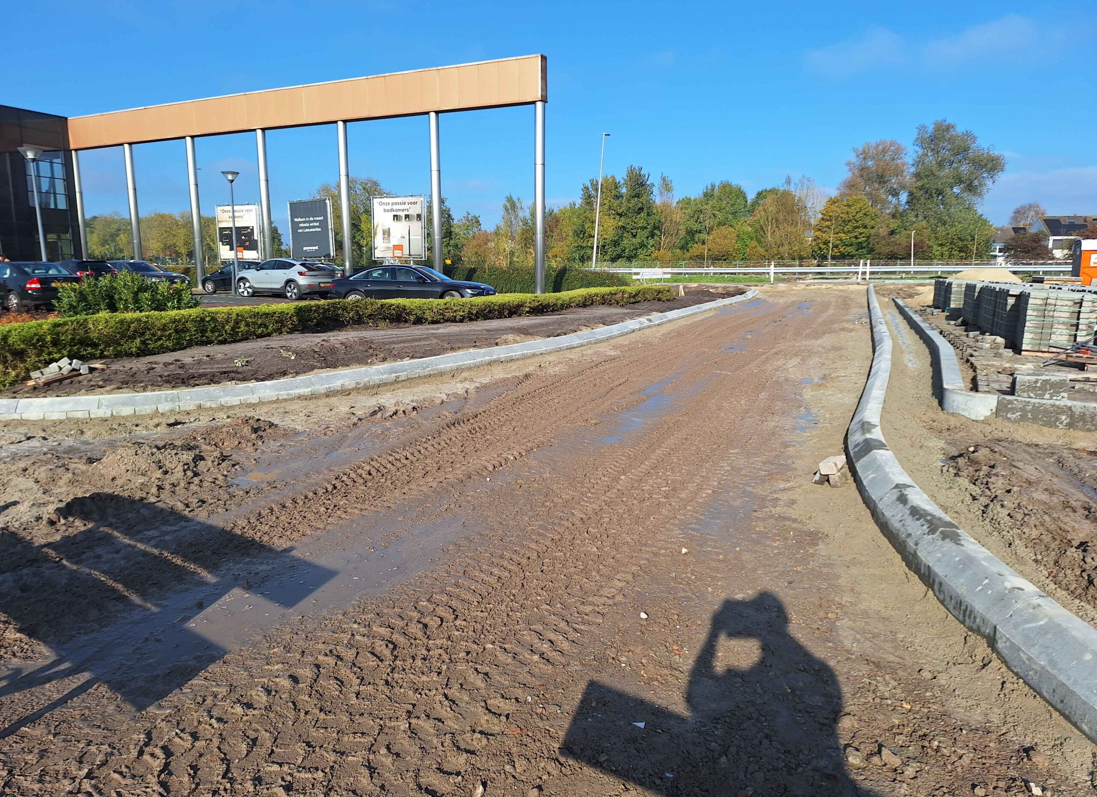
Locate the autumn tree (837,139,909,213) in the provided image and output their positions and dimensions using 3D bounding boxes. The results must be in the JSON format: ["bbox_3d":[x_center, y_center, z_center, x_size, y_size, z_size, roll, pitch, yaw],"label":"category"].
[{"bbox_3d":[39.484,-23.682,90.125,8.892,15.561,8.892,5,12,23],"label":"autumn tree"}]

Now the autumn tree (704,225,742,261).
[{"bbox_3d":[22.496,-19.008,93.481,4.720,6.110,4.720,3,11,13],"label":"autumn tree"}]

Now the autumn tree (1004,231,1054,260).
[{"bbox_3d":[57.881,-17.749,88.208,5.533,4.727,5.533,7,13,32],"label":"autumn tree"}]

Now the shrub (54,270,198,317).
[{"bbox_3d":[-9.393,-2.233,16.376,2.900,1.300,1.800,-6,12,-29],"label":"shrub"}]

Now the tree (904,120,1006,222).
[{"bbox_3d":[48.561,-24.511,88.941,11.756,17.682,11.756,6,12,27],"label":"tree"}]

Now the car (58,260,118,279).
[{"bbox_3d":[-17.187,-4.141,25.790,4.300,1.520,1.800,5,12,25],"label":"car"}]

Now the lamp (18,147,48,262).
[{"bbox_3d":[-17.358,-5.848,24.950,0.680,5.208,0.680,0,11,0],"label":"lamp"}]

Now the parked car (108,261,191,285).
[{"bbox_3d":[-16.086,-4.555,28.051,4.600,1.500,1.830,5,12,23],"label":"parked car"}]

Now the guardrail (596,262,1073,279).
[{"bbox_3d":[18.124,-8.935,51.678,32.233,0.750,0.360,4,12,25],"label":"guardrail"}]

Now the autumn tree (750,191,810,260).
[{"bbox_3d":[29.249,-20.700,91.074,7.410,10.370,7.410,4,11,17],"label":"autumn tree"}]

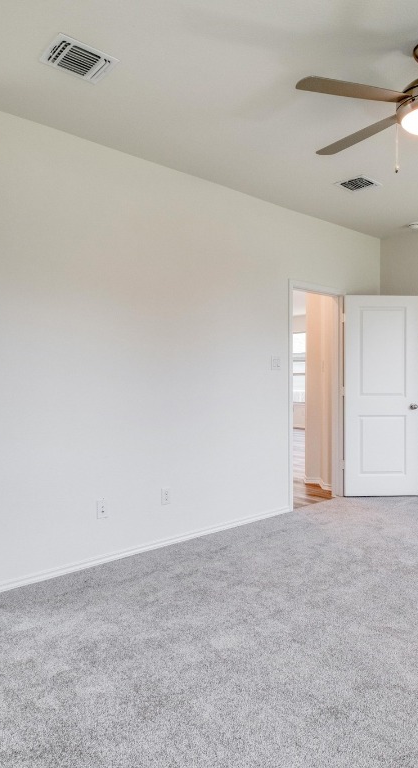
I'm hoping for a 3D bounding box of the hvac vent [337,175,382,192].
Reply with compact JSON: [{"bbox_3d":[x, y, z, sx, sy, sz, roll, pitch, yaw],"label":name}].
[{"bbox_3d":[1.194,-1.574,3.830,0.290,0.030,0.255,0,1,-39],"label":"hvac vent"}]

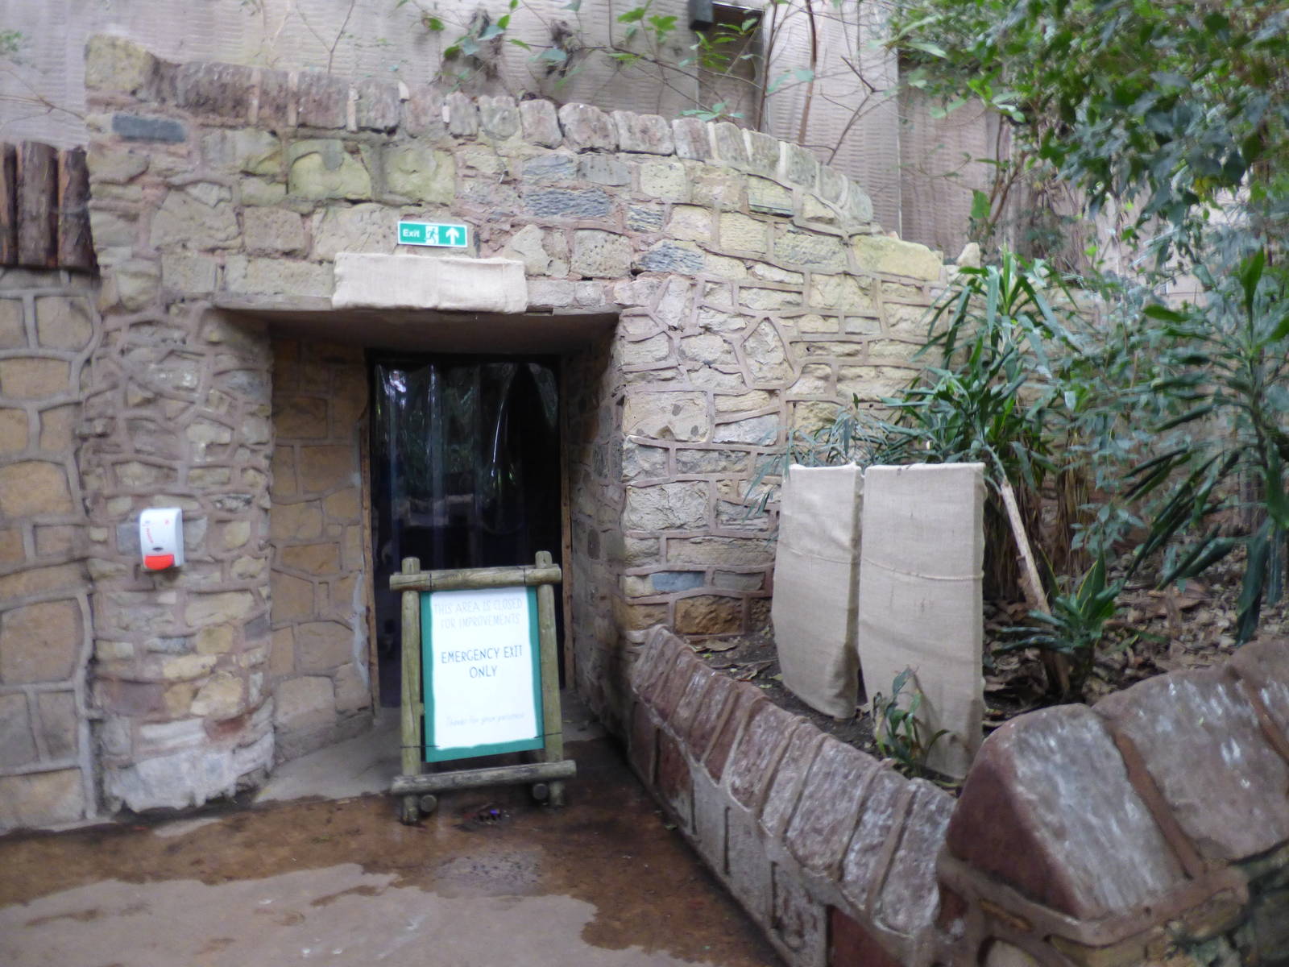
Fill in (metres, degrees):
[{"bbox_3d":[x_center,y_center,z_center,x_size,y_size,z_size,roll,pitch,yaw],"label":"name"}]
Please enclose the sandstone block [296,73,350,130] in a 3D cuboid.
[{"bbox_3d":[-1.420,-1.657,3.345,0.207,0.234,0.250,-1,1,-14],"label":"sandstone block"}]

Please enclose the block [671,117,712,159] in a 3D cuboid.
[{"bbox_3d":[0.186,-1.627,3.600,0.188,0.185,0.200,-1,2,-18],"label":"block"}]

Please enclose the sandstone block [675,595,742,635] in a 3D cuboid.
[{"bbox_3d":[0.303,0.645,3.729,0.337,0.178,0.130,-1,1,-12],"label":"sandstone block"}]

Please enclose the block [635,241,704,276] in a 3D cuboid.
[{"bbox_3d":[0.108,-1.093,3.680,0.349,0.147,0.130,-1,1,-15],"label":"block"}]

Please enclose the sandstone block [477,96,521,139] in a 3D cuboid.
[{"bbox_3d":[-0.671,-1.643,3.429,0.181,0.194,0.200,-1,2,-10],"label":"sandstone block"}]

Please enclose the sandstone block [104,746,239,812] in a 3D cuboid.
[{"bbox_3d":[-1.964,1.218,3.154,0.496,0.223,0.160,-1,1,-12],"label":"sandstone block"}]

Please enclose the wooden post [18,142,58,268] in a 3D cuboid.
[{"bbox_3d":[-2.306,-1.058,2.830,0.120,0.470,0.120,-2,1,-18],"label":"wooden post"}]

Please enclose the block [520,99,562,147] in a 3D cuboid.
[{"bbox_3d":[-0.505,-1.673,3.553,0.186,0.201,0.200,-1,1,-14],"label":"block"}]

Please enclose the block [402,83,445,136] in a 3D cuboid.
[{"bbox_3d":[-1.005,-1.666,3.428,0.181,0.220,0.200,-1,1,-14],"label":"block"}]

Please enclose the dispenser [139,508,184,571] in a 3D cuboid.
[{"bbox_3d":[-1.959,0.224,3.027,0.120,0.240,0.115,-1,1,-16],"label":"dispenser"}]

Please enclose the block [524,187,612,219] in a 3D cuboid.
[{"bbox_3d":[-0.370,-1.317,3.561,0.416,0.123,0.130,-1,1,-14],"label":"block"}]

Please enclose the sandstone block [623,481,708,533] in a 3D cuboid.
[{"bbox_3d":[0.091,0.110,3.681,0.422,0.236,0.140,-1,1,-12],"label":"sandstone block"}]

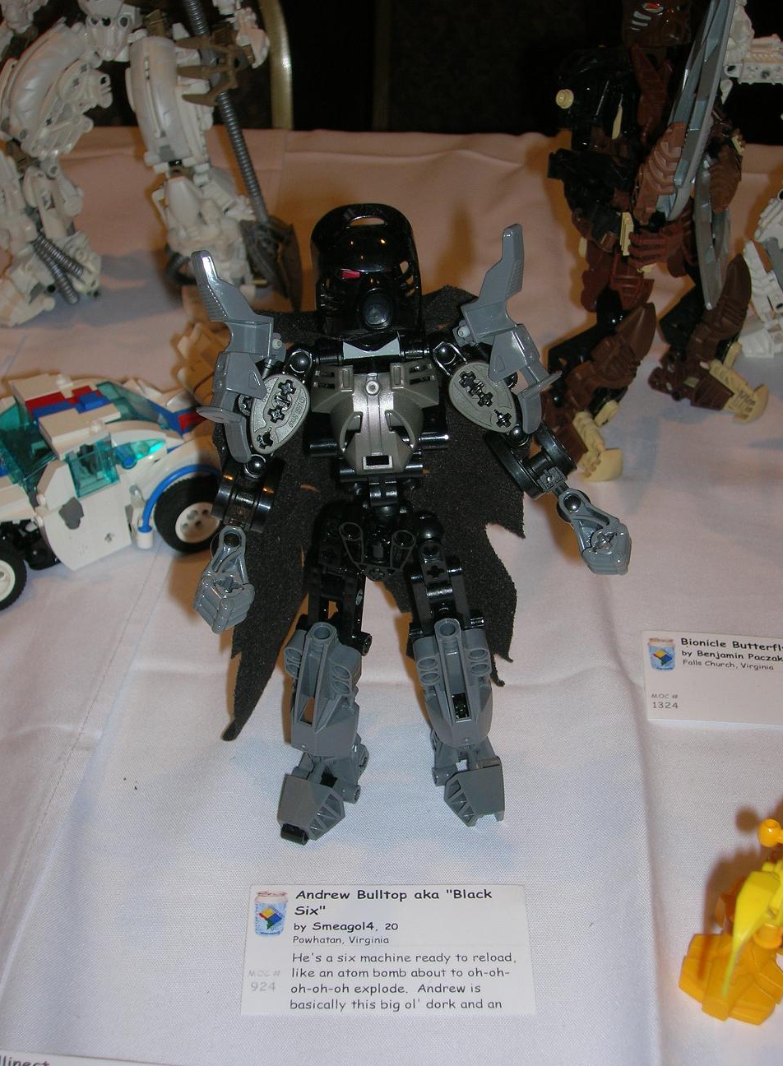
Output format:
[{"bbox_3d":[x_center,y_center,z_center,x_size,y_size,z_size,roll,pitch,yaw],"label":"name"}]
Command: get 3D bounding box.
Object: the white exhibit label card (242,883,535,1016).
[{"bbox_3d":[-0.001,0.130,0.444,0.089,0.002,0.049,0,40,-1],"label":"white exhibit label card"}]

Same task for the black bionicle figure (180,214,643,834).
[{"bbox_3d":[0.005,0.000,0.427,0.134,0.223,0.070,-3,40,-4],"label":"black bionicle figure"}]

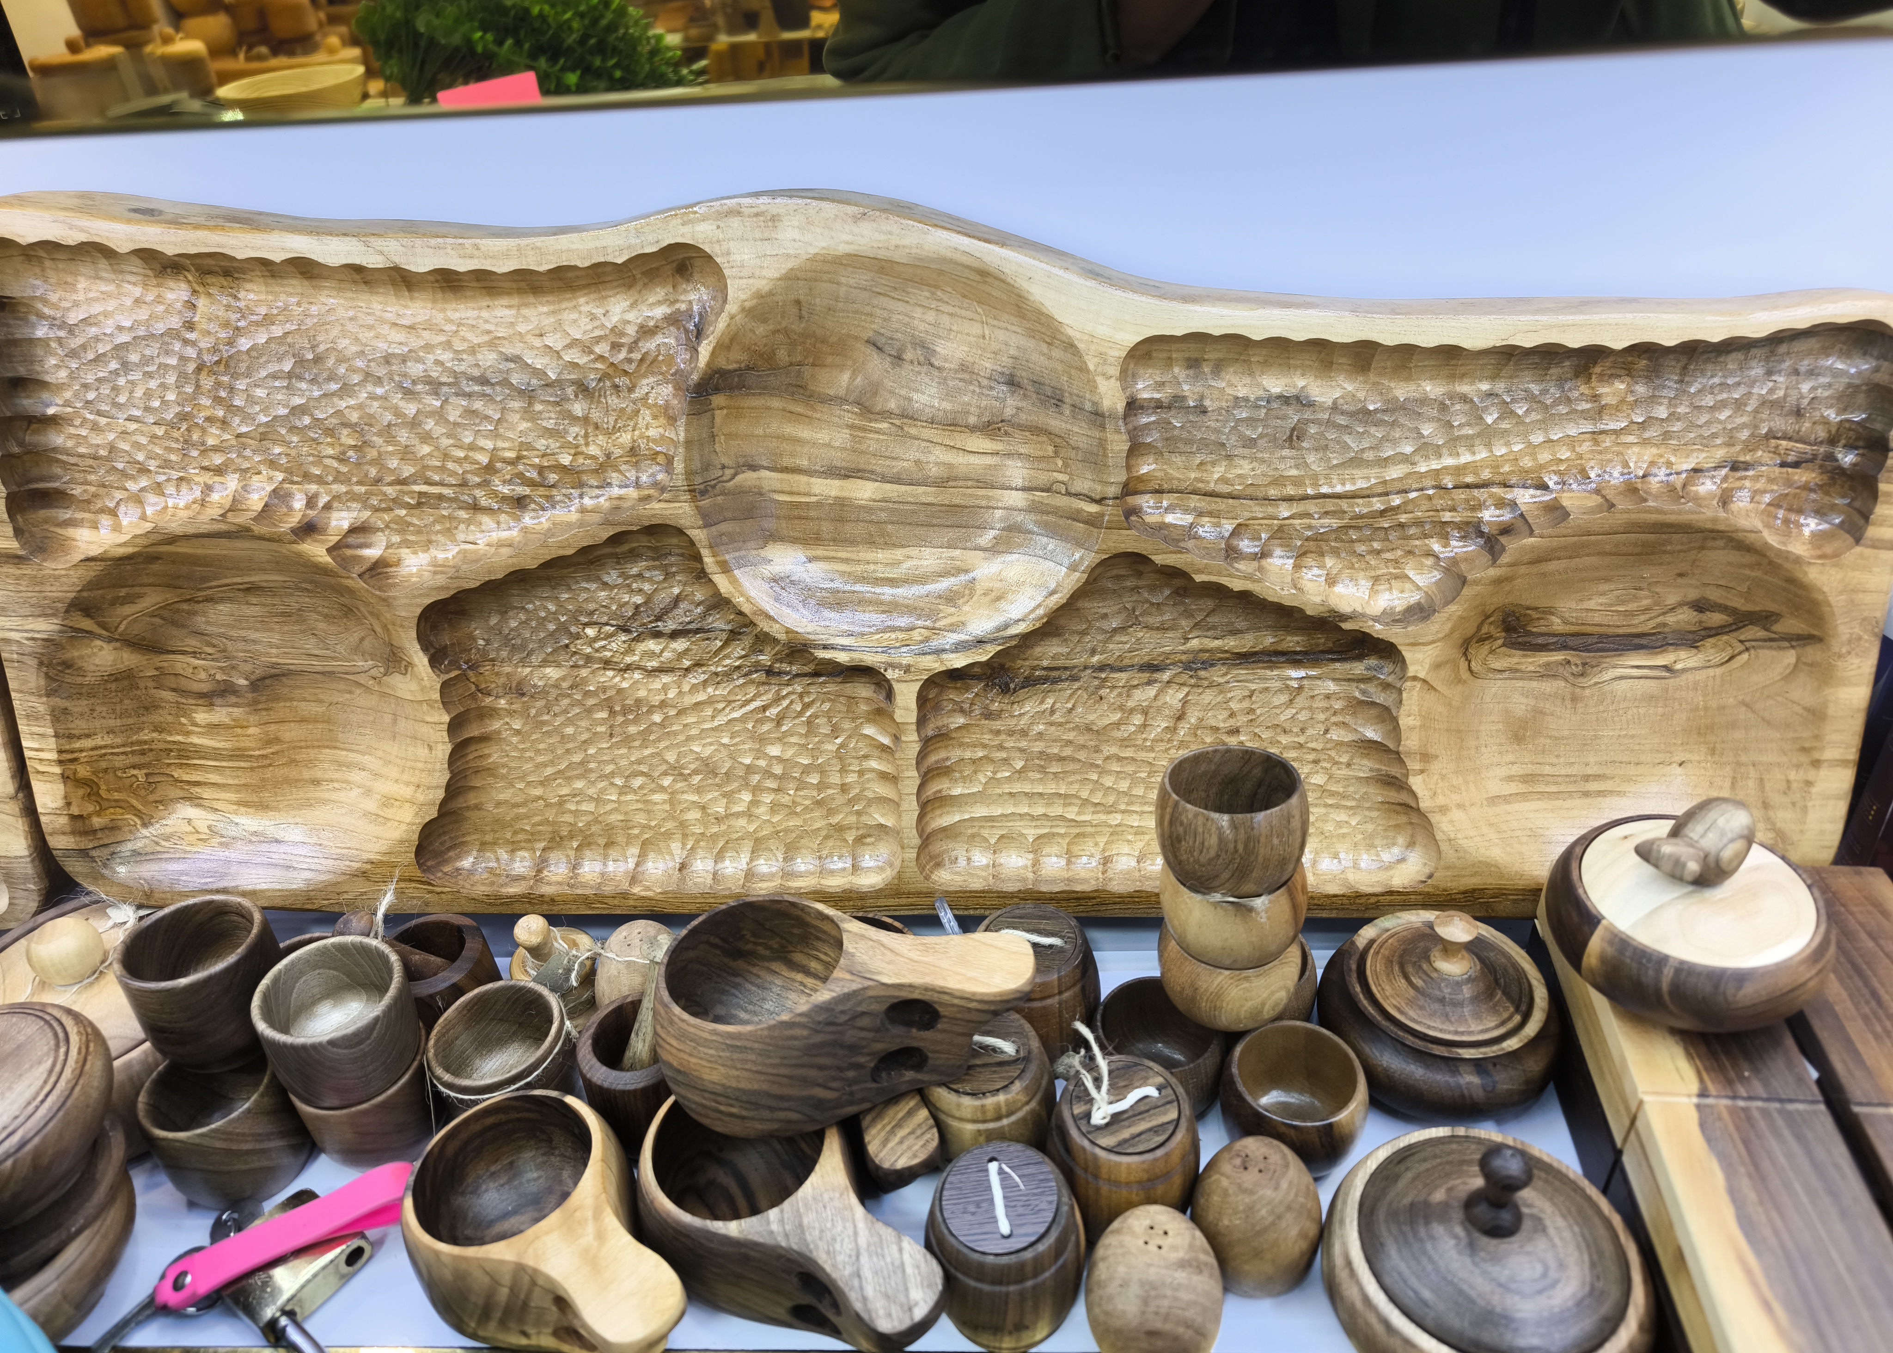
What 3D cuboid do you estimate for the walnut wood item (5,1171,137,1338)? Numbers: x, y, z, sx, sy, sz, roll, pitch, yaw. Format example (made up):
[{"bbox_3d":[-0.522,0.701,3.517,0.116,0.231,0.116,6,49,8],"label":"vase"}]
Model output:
[{"bbox_3d":[-0.413,0.243,0.568,0.119,0.052,0.119,-1,33,3],"label":"walnut wood item"}]

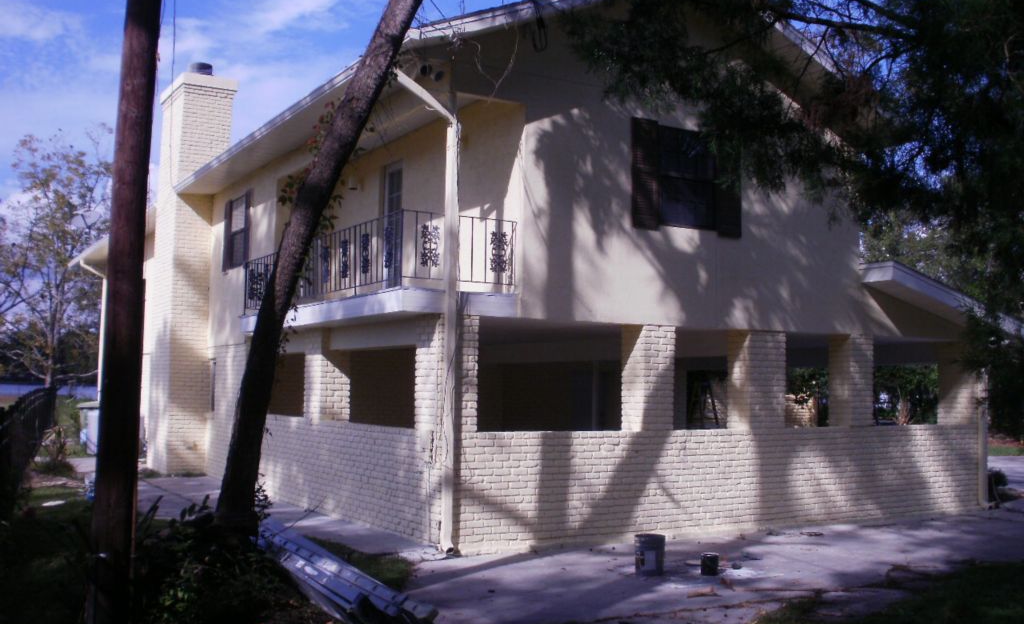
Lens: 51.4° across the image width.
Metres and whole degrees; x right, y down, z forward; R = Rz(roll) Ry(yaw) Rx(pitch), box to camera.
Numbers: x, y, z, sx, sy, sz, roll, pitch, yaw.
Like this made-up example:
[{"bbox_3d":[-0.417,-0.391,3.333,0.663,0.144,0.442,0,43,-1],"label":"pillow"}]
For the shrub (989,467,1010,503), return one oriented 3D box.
[{"bbox_3d":[8.144,2.874,17.864,0.460,0.490,0.460,3,-5,-30],"label":"shrub"}]

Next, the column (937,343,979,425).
[{"bbox_3d":[6.428,1.030,15.338,0.440,1.172,0.396,3,-5,-30],"label":"column"}]

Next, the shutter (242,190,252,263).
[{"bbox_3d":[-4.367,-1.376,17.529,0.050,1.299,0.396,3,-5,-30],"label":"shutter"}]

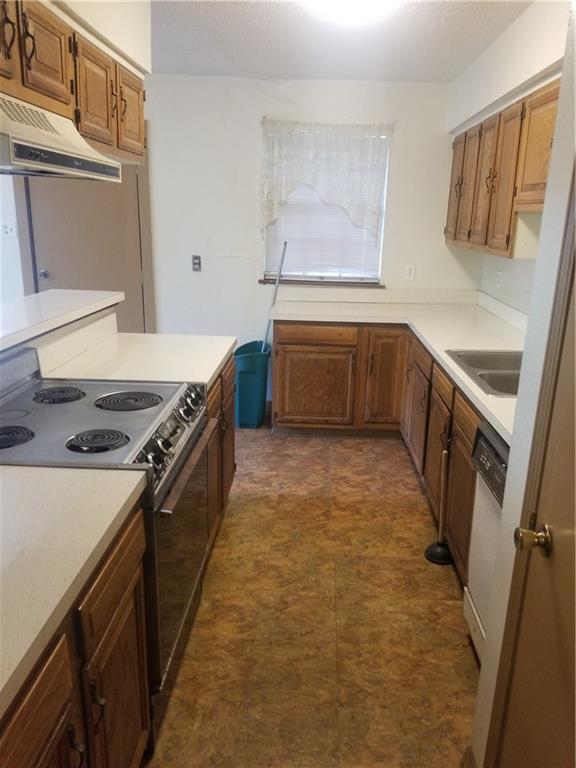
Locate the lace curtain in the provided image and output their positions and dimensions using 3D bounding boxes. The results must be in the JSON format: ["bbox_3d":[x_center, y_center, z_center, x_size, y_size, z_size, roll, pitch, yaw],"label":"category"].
[{"bbox_3d":[0.268,-1.454,4.166,0.924,0.835,0.060,2,16,3],"label":"lace curtain"}]

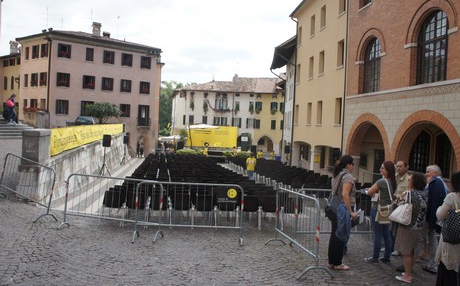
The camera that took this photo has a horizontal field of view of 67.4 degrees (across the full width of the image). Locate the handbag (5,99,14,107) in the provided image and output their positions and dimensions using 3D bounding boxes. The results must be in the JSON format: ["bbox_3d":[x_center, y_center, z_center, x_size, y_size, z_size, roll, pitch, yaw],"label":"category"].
[{"bbox_3d":[-11.514,-2.115,18.000,0.500,0.380,0.260,2,3,-14],"label":"handbag"}]

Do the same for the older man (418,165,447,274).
[{"bbox_3d":[3.160,1.175,5.360,0.450,1.690,0.540,4,3,37],"label":"older man"}]

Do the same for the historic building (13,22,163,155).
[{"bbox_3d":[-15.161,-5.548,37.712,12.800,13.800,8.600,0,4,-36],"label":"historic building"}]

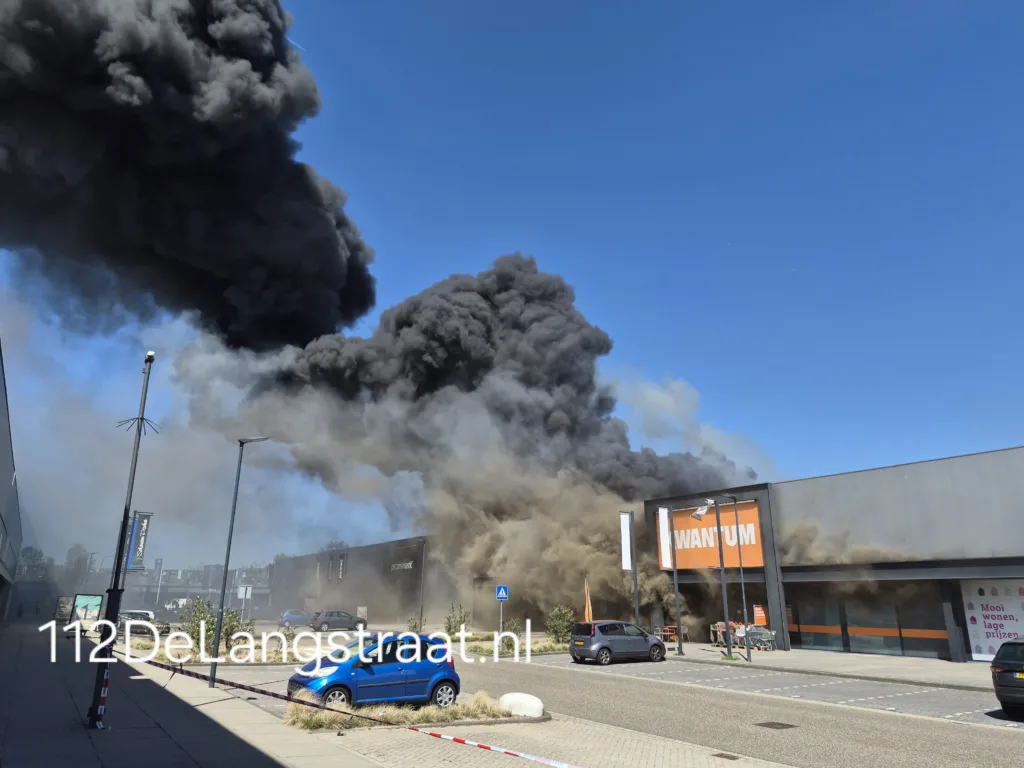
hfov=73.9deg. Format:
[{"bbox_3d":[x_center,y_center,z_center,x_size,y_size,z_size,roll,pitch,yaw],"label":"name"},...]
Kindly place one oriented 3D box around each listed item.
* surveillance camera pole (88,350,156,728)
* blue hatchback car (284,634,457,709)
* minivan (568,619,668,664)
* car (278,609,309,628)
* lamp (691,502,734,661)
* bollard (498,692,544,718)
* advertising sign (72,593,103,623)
[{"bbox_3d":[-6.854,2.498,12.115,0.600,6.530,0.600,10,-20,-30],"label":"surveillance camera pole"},{"bbox_3d":[-2.888,5.976,14.185,3.430,1.470,1.640,11,-20,-29],"label":"blue hatchback car"},{"bbox_3d":[4.393,10.552,27.914,4.090,1.550,1.690,10,-20,-27],"label":"minivan"},{"bbox_3d":[-18.671,20.619,60.113,3.800,1.470,1.680,11,-20,-29],"label":"car"},{"bbox_3d":[8.469,8.131,28.725,1.600,6.520,0.350,12,-21,-32],"label":"lamp"},{"bbox_3d":[0.187,6.397,13.649,0.570,0.385,1.120,12,-21,-32],"label":"bollard"},{"bbox_3d":[-19.584,10.637,31.351,1.300,1.830,0.450,11,-20,-32],"label":"advertising sign"}]

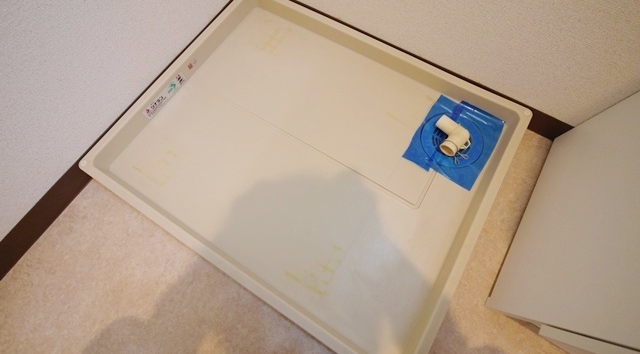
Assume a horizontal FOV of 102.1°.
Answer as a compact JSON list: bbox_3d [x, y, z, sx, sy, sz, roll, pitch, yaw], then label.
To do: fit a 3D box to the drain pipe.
[{"bbox_3d":[0.297,-0.092,0.586,0.082,0.038,0.068,42,78,13],"label":"drain pipe"}]

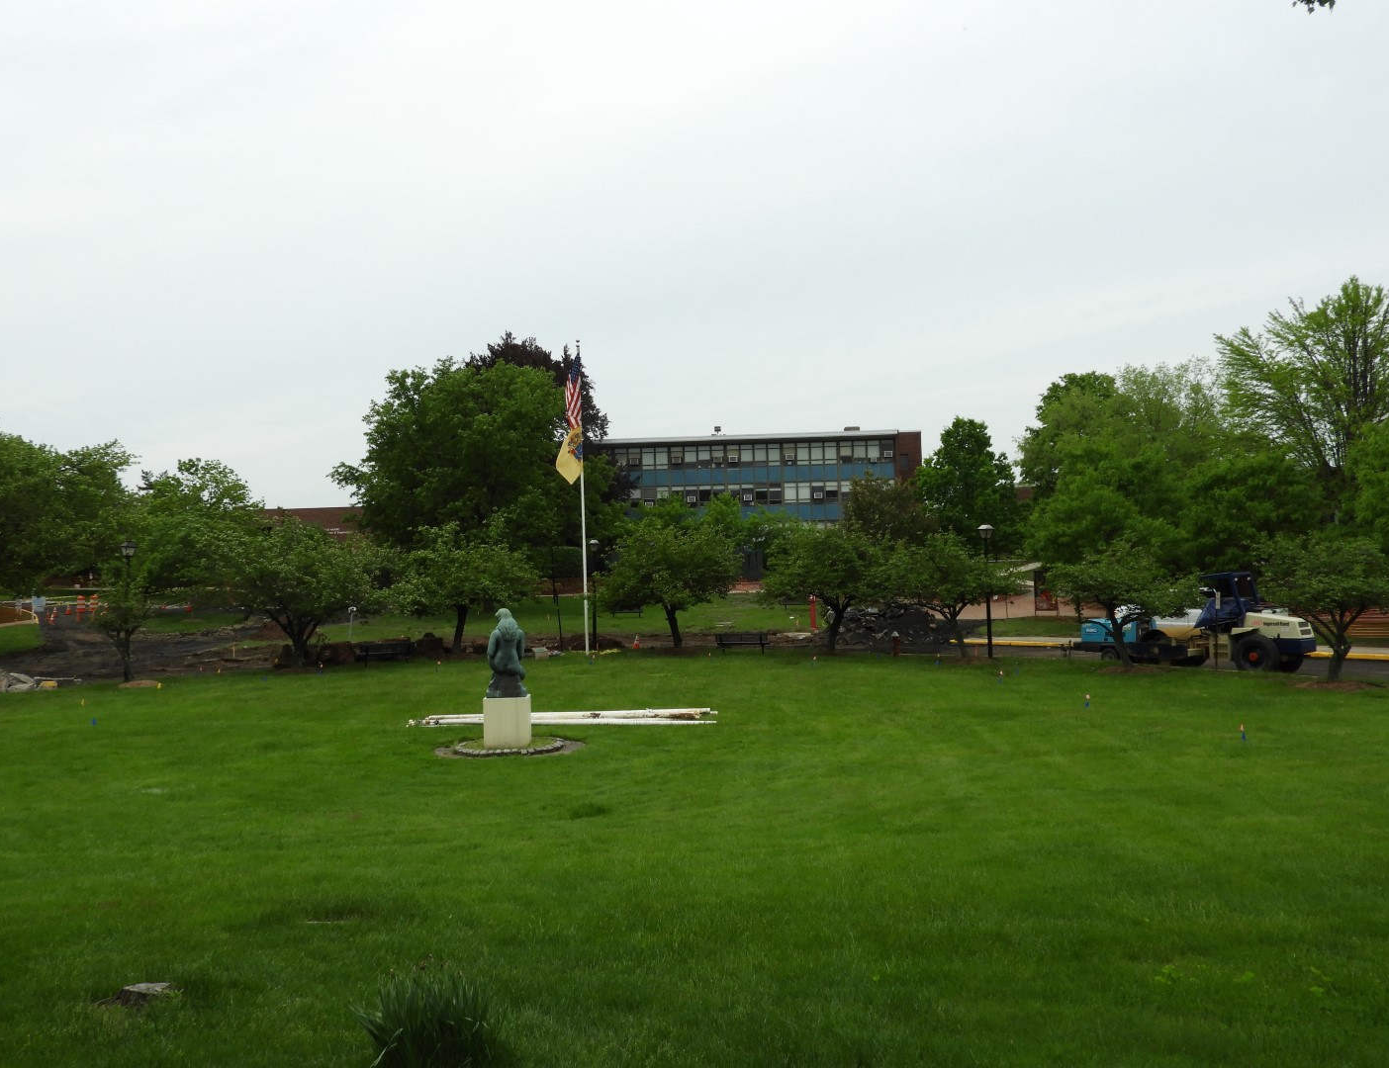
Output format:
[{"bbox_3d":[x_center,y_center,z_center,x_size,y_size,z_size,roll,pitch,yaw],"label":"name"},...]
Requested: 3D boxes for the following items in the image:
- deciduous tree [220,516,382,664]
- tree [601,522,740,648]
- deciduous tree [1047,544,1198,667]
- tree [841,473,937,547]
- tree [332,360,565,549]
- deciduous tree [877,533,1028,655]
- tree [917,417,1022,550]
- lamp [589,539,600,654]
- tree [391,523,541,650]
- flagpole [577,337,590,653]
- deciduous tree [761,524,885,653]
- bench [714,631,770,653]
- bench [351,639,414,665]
[{"bbox_3d":[-14.499,2.071,45.500,5.900,5.350,5.700,-2,-2,0],"label":"deciduous tree"},{"bbox_3d":[-0.888,1.878,44.800,5.050,4.600,4.900,-1,-1,0],"label":"tree"},{"bbox_3d":[12.808,2.085,37.000,4.600,3.750,4.500,-2,-2,0],"label":"deciduous tree"},{"bbox_3d":[12.899,-0.924,82.000,6.360,6.430,6.040,-1,-1,0],"label":"tree"},{"bbox_3d":[-13.987,-2.758,72.000,14.000,14.700,13.500,-2,-2,0],"label":"tree"},{"bbox_3d":[8.993,2.113,43.000,4.900,4.250,4.800,-2,-2,0],"label":"deciduous tree"},{"bbox_3d":[20.080,-3.326,90.000,7.630,10.300,7.400,-1,-1,0],"label":"tree"},{"bbox_3d":[-3.550,2.216,43.900,0.400,4.120,0.400,-1,-1,0],"label":"lamp"},{"bbox_3d":[-8.556,2.003,46.300,5.630,4.800,5.180,-1,-1,0],"label":"tree"},{"bbox_3d":[-4.282,-1.349,47.500,0.160,12.150,0.160,-2,-2,0],"label":"flagpole"},{"bbox_3d":[4.373,1.855,42.000,4.240,4.350,4.370,-1,-1,0],"label":"deciduous tree"},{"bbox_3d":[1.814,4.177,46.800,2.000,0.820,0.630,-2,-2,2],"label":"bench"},{"bbox_3d":[-10.369,3.976,41.300,1.830,0.830,0.620,-1,-1,-25],"label":"bench"}]

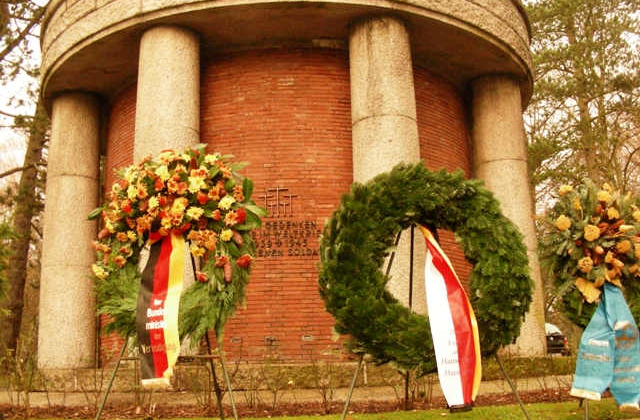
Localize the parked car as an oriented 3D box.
[{"bbox_3d":[10.248,5.921,32.000,1.740,1.470,4.250,-5,-12,15],"label":"parked car"}]

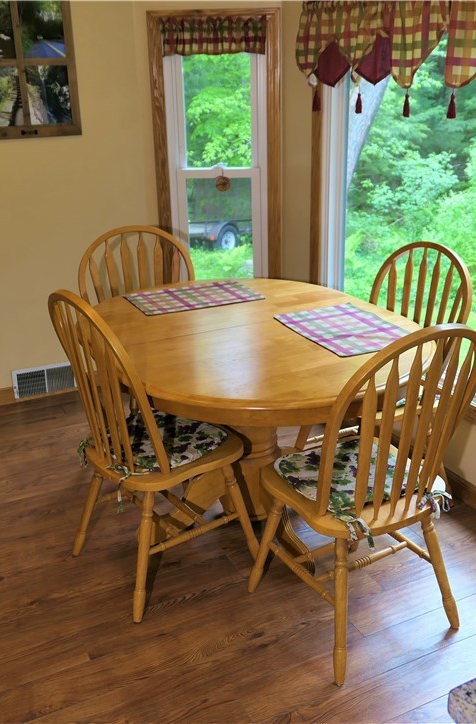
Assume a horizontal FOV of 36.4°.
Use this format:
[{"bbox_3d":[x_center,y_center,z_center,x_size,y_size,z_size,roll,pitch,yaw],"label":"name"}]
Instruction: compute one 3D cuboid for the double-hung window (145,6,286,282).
[{"bbox_3d":[-0.094,-0.928,3.642,0.654,1.522,0.090,5,21,16],"label":"double-hung window"}]

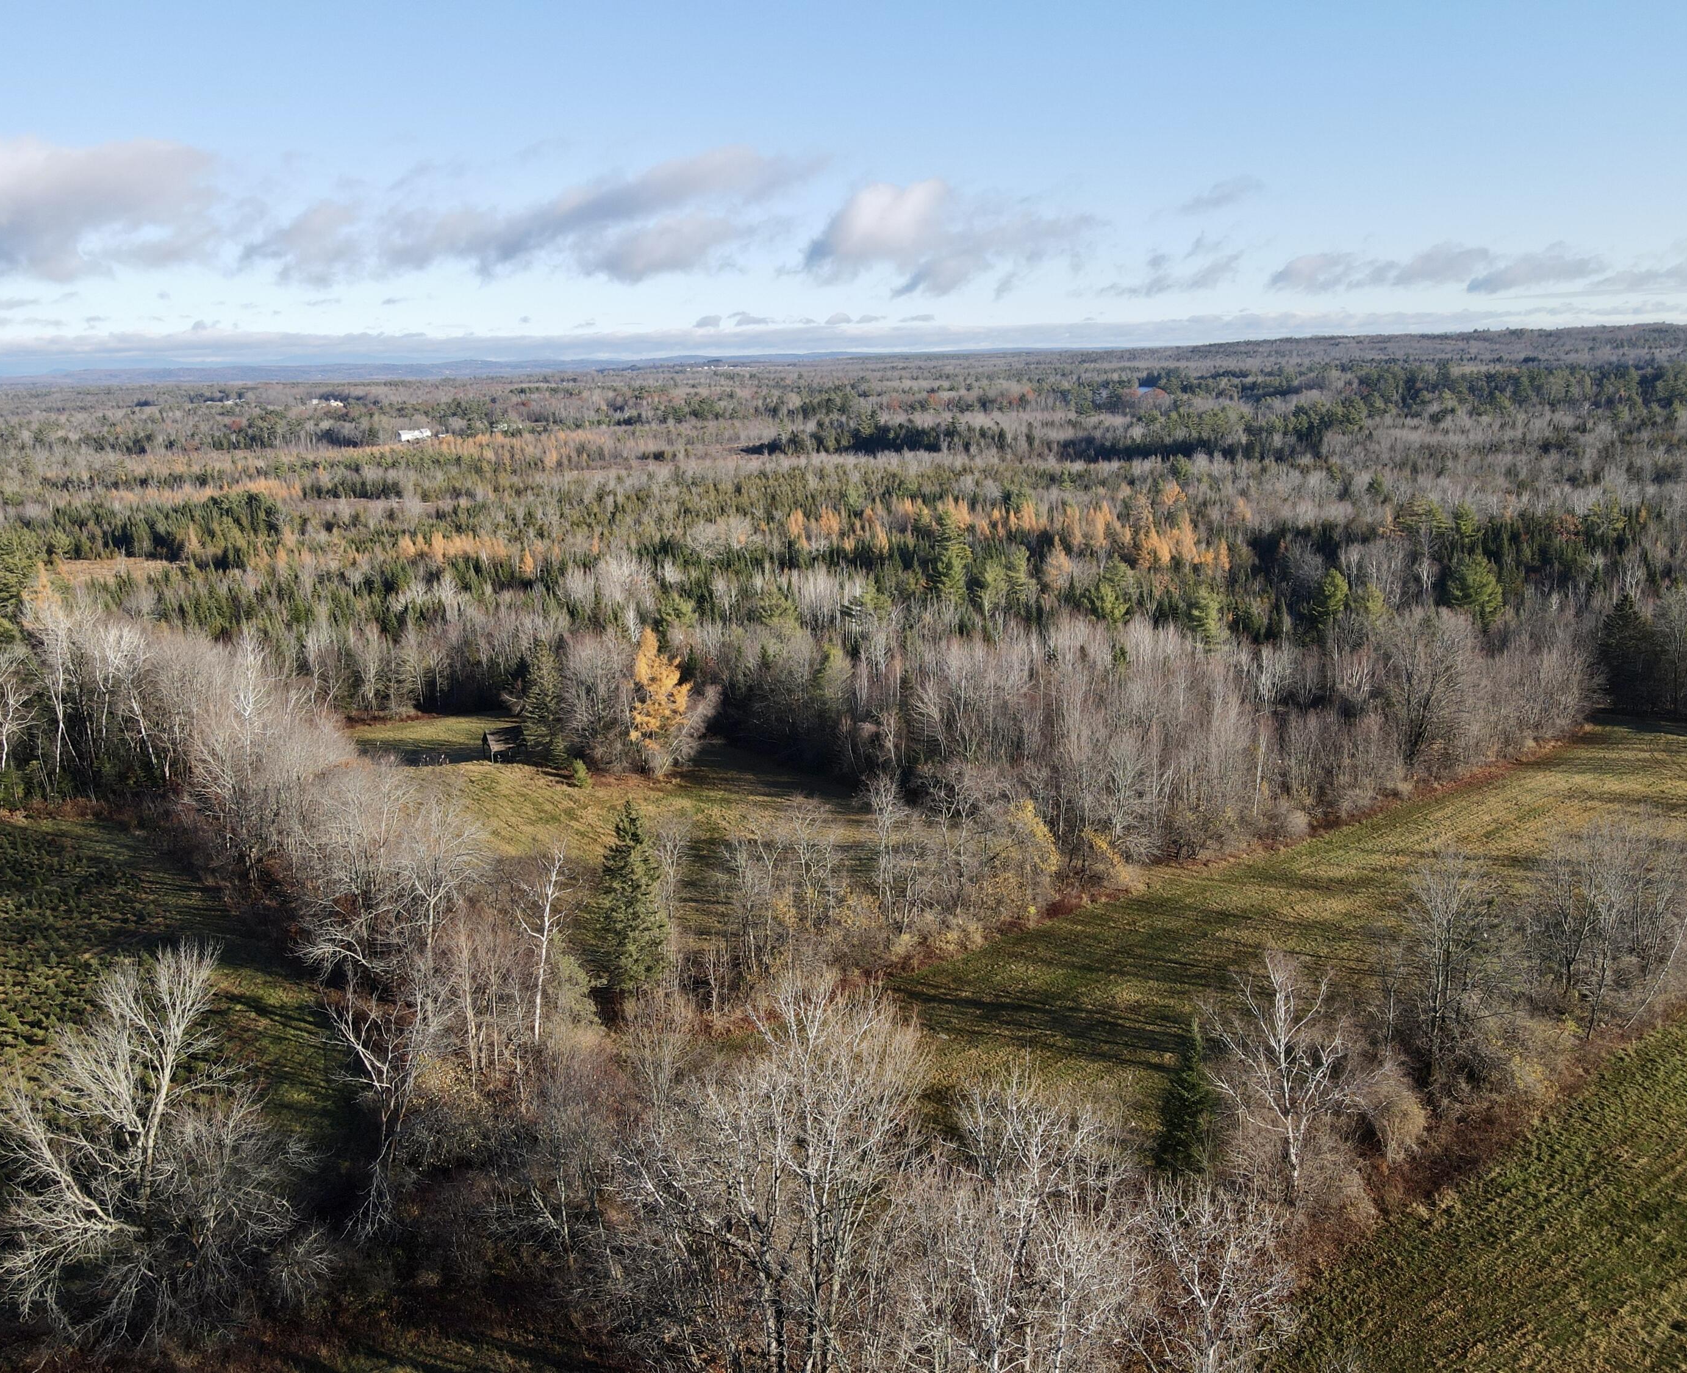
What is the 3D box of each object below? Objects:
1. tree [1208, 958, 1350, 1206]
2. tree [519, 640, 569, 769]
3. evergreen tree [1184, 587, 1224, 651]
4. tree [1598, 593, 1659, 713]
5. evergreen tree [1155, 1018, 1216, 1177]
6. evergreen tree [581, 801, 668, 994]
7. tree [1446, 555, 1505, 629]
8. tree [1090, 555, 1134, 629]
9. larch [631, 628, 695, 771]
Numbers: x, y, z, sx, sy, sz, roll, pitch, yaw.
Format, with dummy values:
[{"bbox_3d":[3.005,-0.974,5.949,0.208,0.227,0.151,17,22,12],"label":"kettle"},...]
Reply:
[{"bbox_3d":[25.830,23.320,75.170,8.730,16.250,7.850,-1,14,0],"label":"tree"},{"bbox_3d":[-38.150,2.290,162.000,6.390,16.460,6.390,-1,14,0],"label":"tree"},{"bbox_3d":[51.350,-5.410,181.990,6.320,17.500,6.320,-1,14,0],"label":"evergreen tree"},{"bbox_3d":[108.080,-4.430,174.720,8.470,16.760,8.470,-1,14,0],"label":"tree"},{"bbox_3d":[20.930,25.400,77.870,3.860,11.080,3.860,-1,14,0],"label":"evergreen tree"},{"bbox_3d":[-17.730,17.140,102.180,6.880,16.650,6.880,-1,14,0],"label":"evergreen tree"},{"bbox_3d":[95.870,-10.390,194.440,8.980,19.000,8.980,-1,14,0],"label":"tree"},{"bbox_3d":[44.140,-12.510,210.190,7.960,17.500,7.960,-1,14,0],"label":"tree"},{"bbox_3d":[-22.750,1.740,158.380,7.850,18.670,7.850,-1,14,0],"label":"larch"}]

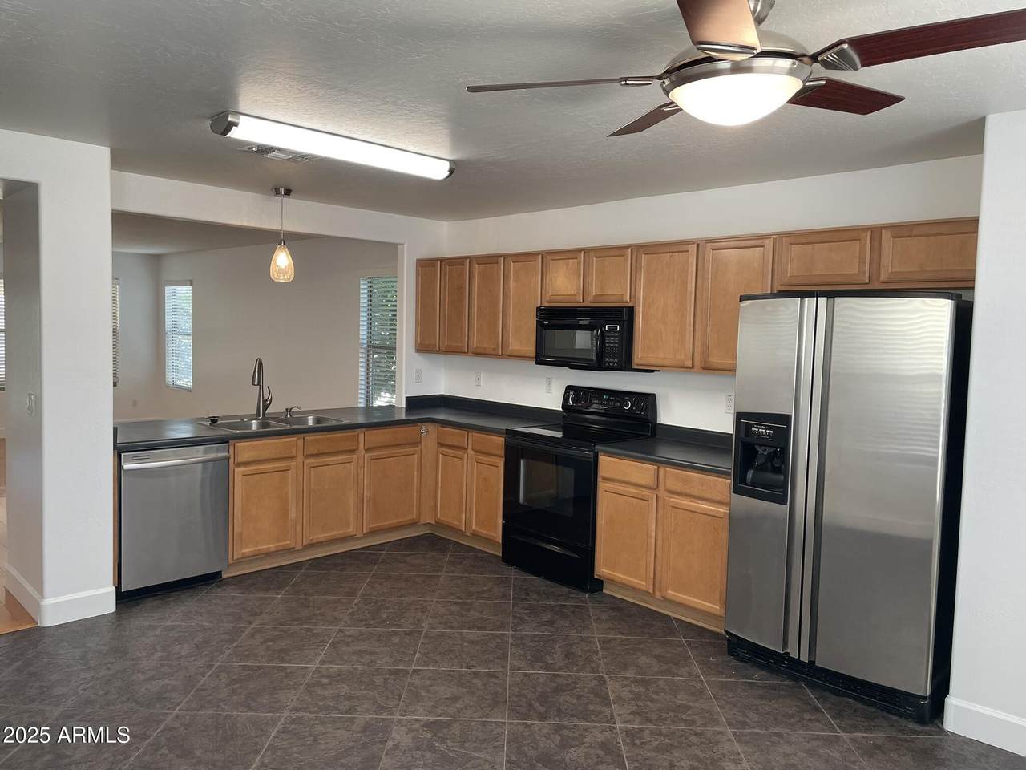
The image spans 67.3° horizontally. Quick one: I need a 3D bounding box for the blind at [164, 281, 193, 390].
[{"bbox_3d":[-4.648,-0.682,10.675,0.060,1.500,0.950,-3,6,-44],"label":"blind"}]

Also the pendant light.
[{"bbox_3d":[-1.542,-0.999,5.149,0.160,0.606,0.160,-3,6,-44],"label":"pendant light"}]

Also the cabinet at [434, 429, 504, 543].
[{"bbox_3d":[-0.116,0.690,5.669,0.610,0.780,0.770,-3,6,-44],"label":"cabinet"}]

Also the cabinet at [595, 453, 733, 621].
[{"bbox_3d":[1.024,0.808,4.503,0.610,0.780,0.910,-3,6,-44],"label":"cabinet"}]

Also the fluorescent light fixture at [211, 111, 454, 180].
[{"bbox_3d":[-0.824,-1.137,3.743,1.235,0.083,0.217,-3,6,-44],"label":"fluorescent light fixture"}]

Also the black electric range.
[{"bbox_3d":[0.415,0.632,5.060,0.675,1.195,0.770,-3,6,-44],"label":"black electric range"}]

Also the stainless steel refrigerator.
[{"bbox_3d":[1.639,0.477,3.647,0.840,1.780,0.920,-3,6,-44],"label":"stainless steel refrigerator"}]

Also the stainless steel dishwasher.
[{"bbox_3d":[-2.119,0.742,4.635,0.605,0.820,0.620,-3,6,-44],"label":"stainless steel dishwasher"}]

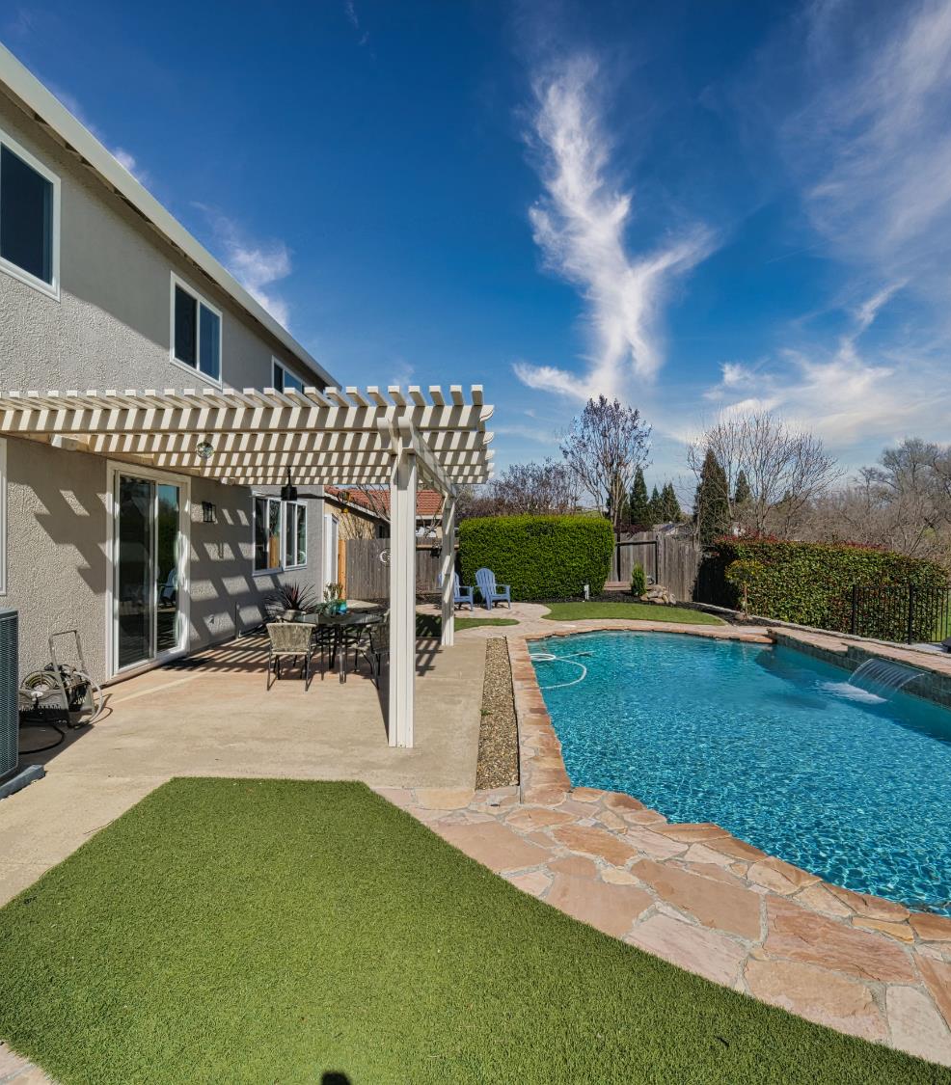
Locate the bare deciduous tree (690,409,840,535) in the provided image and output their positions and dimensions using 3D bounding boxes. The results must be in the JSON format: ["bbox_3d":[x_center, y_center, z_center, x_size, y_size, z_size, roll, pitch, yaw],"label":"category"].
[{"bbox_3d":[12.063,-1.733,24.491,6.000,7.465,6.000,0,0,24],"label":"bare deciduous tree"}]

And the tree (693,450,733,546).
[{"bbox_3d":[12.157,-1.497,29.992,1.900,6.566,1.900,0,0,22],"label":"tree"}]

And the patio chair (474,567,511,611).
[{"bbox_3d":[0.402,1.112,14.099,0.740,0.950,0.850,0,0,-35],"label":"patio chair"}]

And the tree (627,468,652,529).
[{"bbox_3d":[15.480,-2.712,54.989,2.500,8.705,2.500,0,0,16],"label":"tree"}]

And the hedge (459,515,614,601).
[{"bbox_3d":[1.686,0.437,16.597,4.200,2.300,1.300,0,0,2],"label":"hedge"}]

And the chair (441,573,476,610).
[{"bbox_3d":[-0.478,1.108,13.799,0.740,0.950,0.850,0,0,-26],"label":"chair"}]

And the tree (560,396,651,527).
[{"bbox_3d":[5.038,-2.005,22.491,3.400,7.247,3.400,0,0,11],"label":"tree"}]

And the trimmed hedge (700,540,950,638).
[{"bbox_3d":[8.305,1.081,14.197,4.700,2.150,1.800,0,0,2],"label":"trimmed hedge"}]

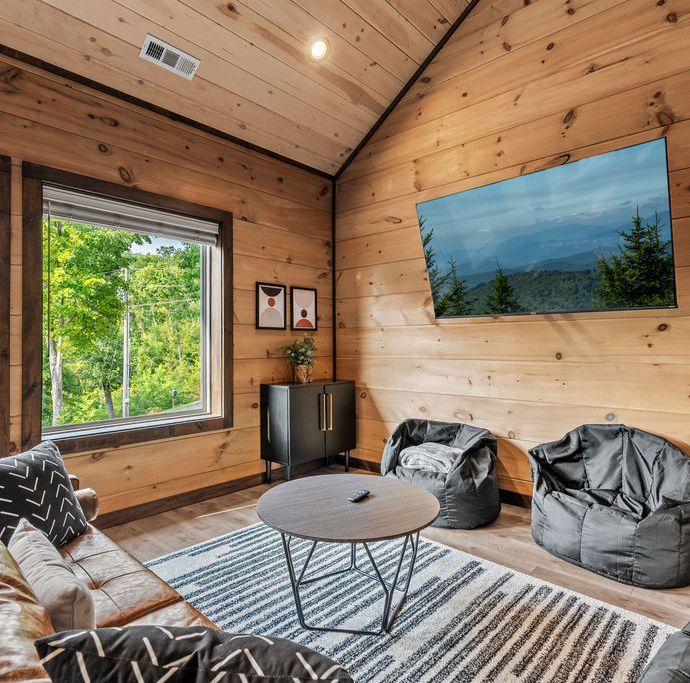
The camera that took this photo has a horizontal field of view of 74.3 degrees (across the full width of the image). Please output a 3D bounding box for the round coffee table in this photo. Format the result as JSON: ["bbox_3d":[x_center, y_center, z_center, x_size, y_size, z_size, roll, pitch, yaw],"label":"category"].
[{"bbox_3d":[0.017,0.965,2.106,0.832,0.454,0.832,0,0,0],"label":"round coffee table"}]

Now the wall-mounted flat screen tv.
[{"bbox_3d":[1.153,-0.593,2.869,1.501,0.860,0.060,0,17,45],"label":"wall-mounted flat screen tv"}]

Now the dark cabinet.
[{"bbox_3d":[-0.296,0.779,3.926,0.358,0.846,0.784,0,0,42],"label":"dark cabinet"}]

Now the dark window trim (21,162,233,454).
[{"bbox_3d":[-1.345,-0.169,3.070,0.050,1.684,1.396,0,0,42],"label":"dark window trim"}]

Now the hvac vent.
[{"bbox_3d":[-1.102,-1.791,2.883,0.346,0.025,0.144,0,-34,-48],"label":"hvac vent"}]

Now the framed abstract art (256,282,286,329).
[{"bbox_3d":[-0.615,-0.293,3.865,0.020,0.393,0.322,0,0,42],"label":"framed abstract art"}]

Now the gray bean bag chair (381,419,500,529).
[{"bbox_3d":[0.608,0.894,3.296,0.867,0.615,0.686,0,0,44],"label":"gray bean bag chair"}]

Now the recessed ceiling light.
[{"bbox_3d":[-0.182,-2.081,3.247,0.159,0.030,0.159,-22,-22,-10],"label":"recessed ceiling light"}]

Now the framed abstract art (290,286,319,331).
[{"bbox_3d":[-0.362,-0.293,4.143,0.020,0.389,0.331,0,0,42],"label":"framed abstract art"}]

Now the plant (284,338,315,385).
[{"bbox_3d":[-0.355,0.153,3.848,0.240,0.400,0.260,0,0,0],"label":"plant"}]

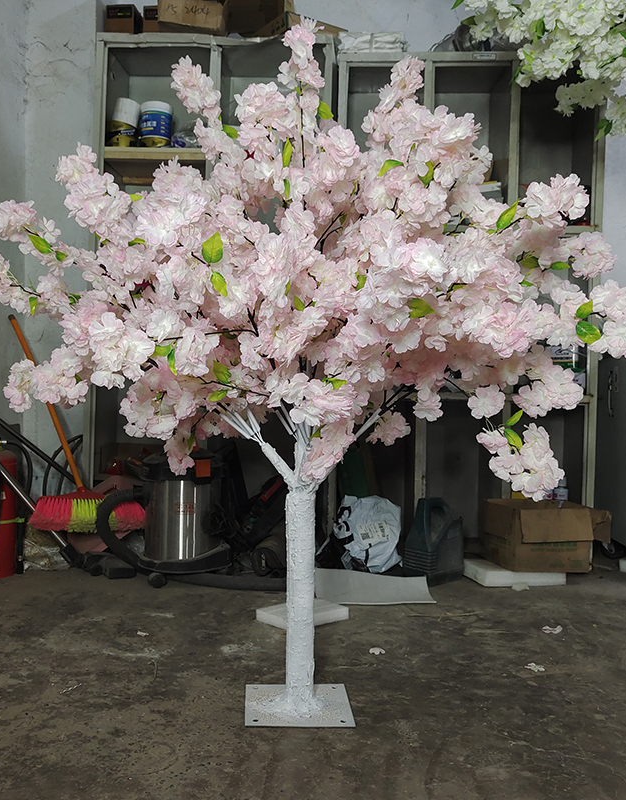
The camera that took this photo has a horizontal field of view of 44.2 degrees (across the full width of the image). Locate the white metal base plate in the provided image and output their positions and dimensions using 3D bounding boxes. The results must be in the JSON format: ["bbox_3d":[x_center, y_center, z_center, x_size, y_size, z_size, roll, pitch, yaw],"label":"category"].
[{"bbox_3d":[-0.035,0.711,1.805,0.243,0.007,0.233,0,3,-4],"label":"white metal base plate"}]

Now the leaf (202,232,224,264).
[{"bbox_3d":[-0.186,-0.286,1.450,0.041,0.062,0.015,7,17,-7],"label":"leaf"}]

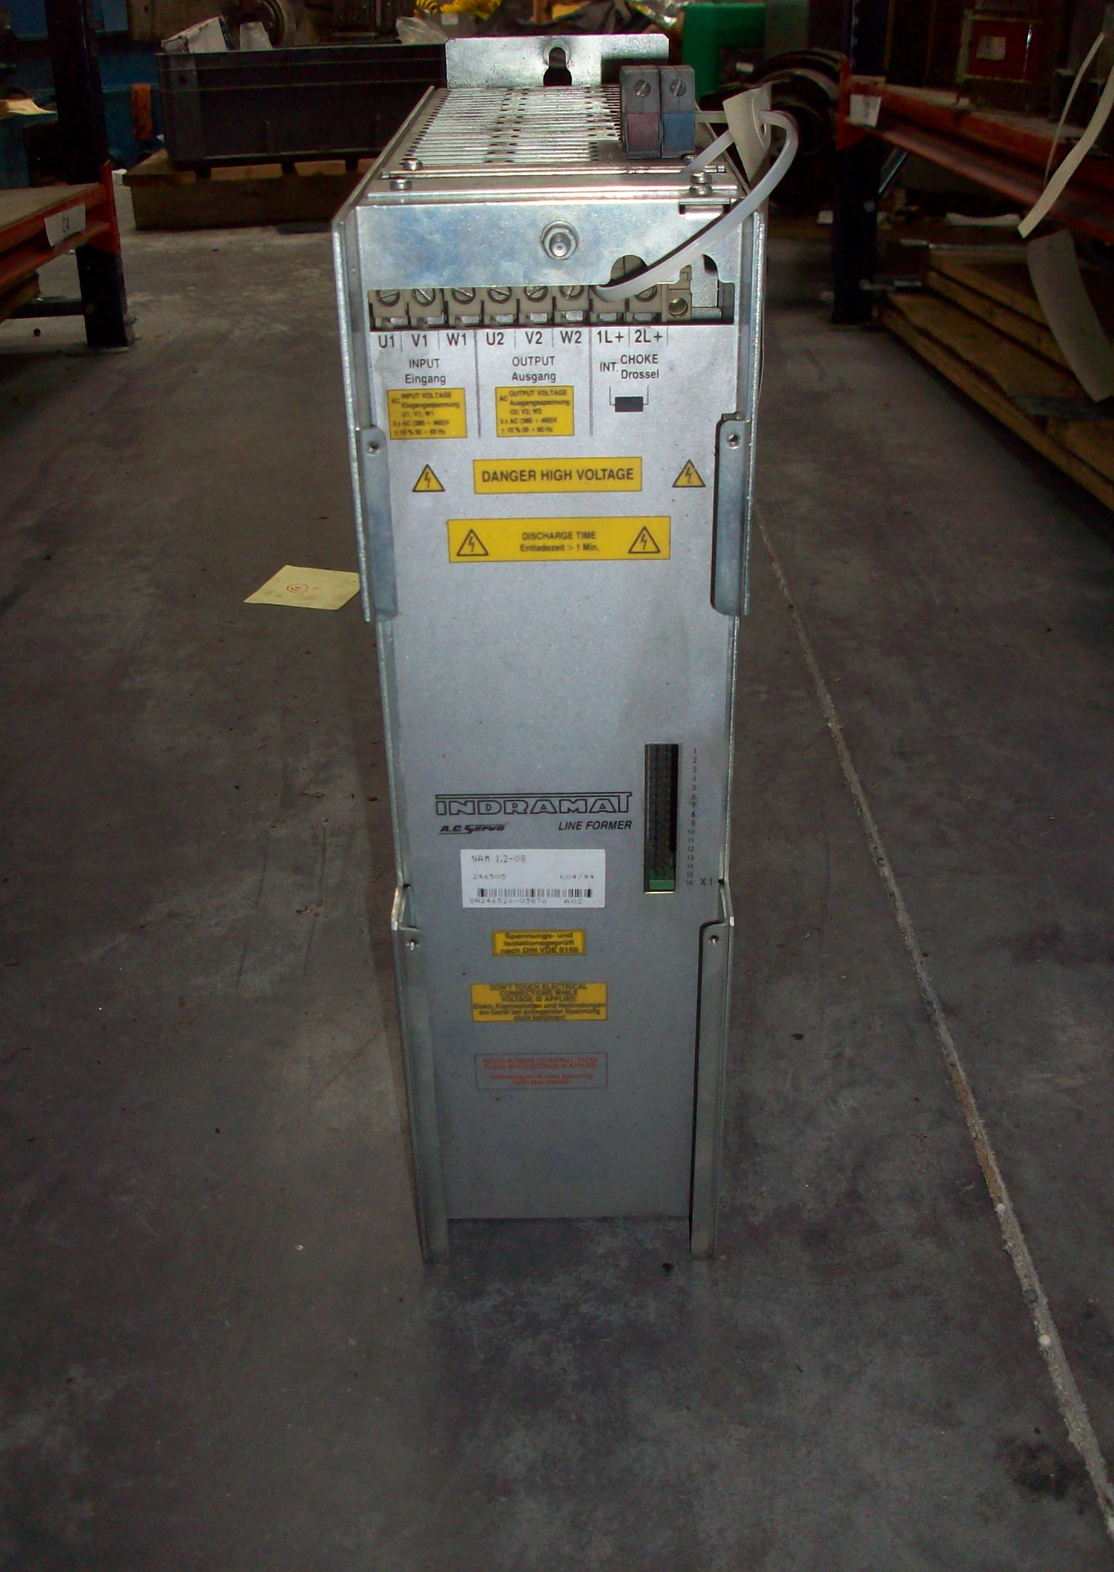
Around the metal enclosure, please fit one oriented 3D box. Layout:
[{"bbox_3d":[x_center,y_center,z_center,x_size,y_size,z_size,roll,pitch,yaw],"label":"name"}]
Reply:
[{"bbox_3d":[0.002,-0.074,0.627,0.111,0.396,0.328,-1,30,1],"label":"metal enclosure"}]

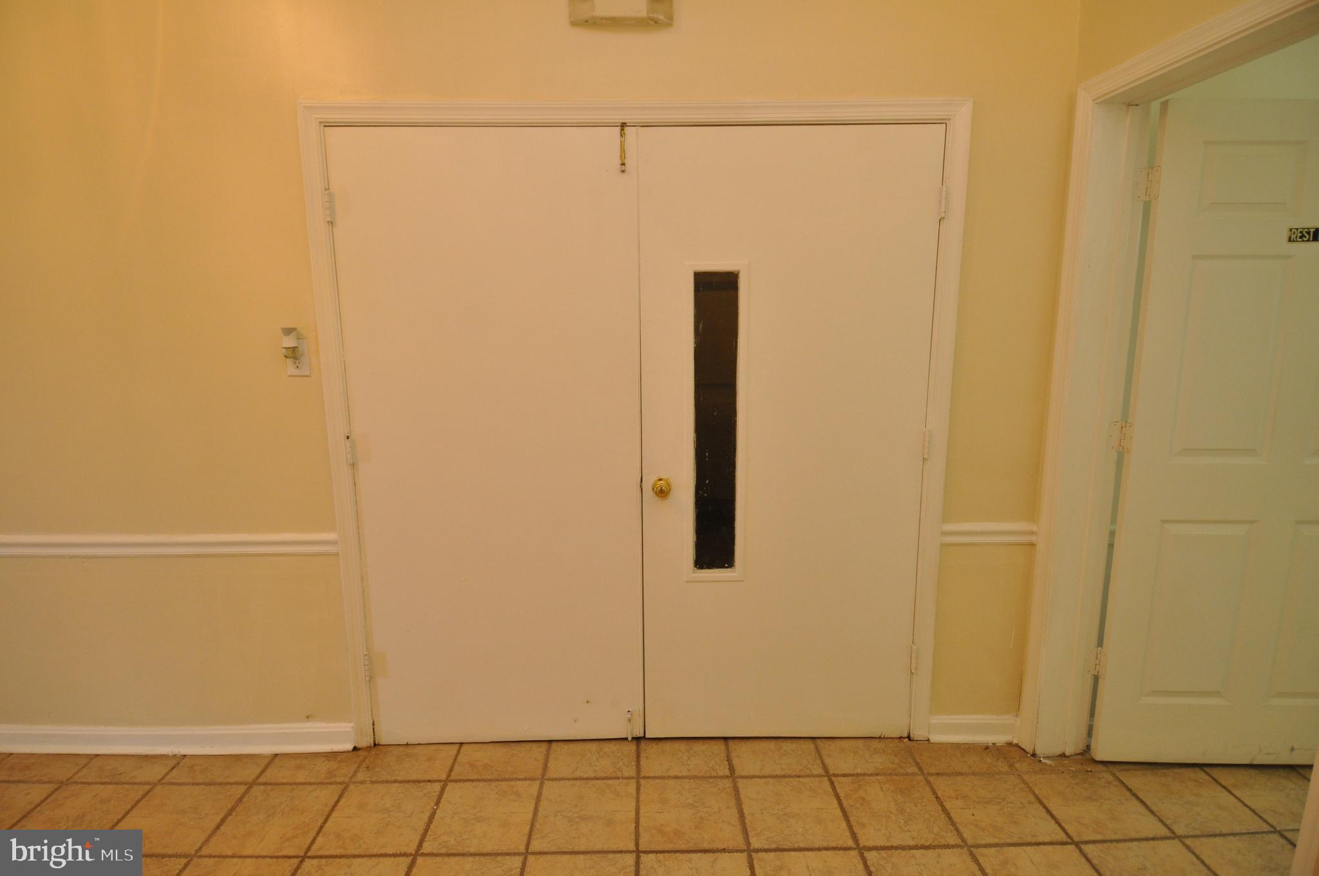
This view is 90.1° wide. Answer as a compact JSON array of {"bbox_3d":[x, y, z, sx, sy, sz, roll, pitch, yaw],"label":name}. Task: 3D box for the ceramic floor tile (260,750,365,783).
[{"bbox_3d":[-1.154,1.104,2.201,0.296,0.010,0.156,0,9,-1],"label":"ceramic floor tile"}]

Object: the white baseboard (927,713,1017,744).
[{"bbox_3d":[1.105,1.026,2.314,0.301,0.086,0.016,0,9,-1],"label":"white baseboard"}]

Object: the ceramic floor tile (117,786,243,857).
[{"bbox_3d":[-1.442,1.138,1.961,0.296,0.010,0.296,0,9,-1],"label":"ceramic floor tile"}]

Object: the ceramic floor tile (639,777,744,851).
[{"bbox_3d":[0.091,1.127,1.982,0.296,0.010,0.296,0,9,-1],"label":"ceramic floor tile"}]

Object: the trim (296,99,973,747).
[{"bbox_3d":[-0.057,0.028,2.153,2.019,2.108,0.025,0,9,-1],"label":"trim"}]

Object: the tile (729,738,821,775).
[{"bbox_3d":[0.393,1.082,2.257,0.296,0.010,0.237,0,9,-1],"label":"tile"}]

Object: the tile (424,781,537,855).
[{"bbox_3d":[-0.525,1.135,1.977,0.296,0.010,0.296,0,9,-1],"label":"tile"}]

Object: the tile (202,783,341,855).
[{"bbox_3d":[-1.142,1.139,1.969,0.296,0.010,0.296,0,9,-1],"label":"tile"}]

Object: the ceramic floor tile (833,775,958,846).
[{"bbox_3d":[0.706,1.123,1.992,0.296,0.010,0.296,0,9,-1],"label":"ceramic floor tile"}]

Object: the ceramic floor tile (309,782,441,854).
[{"bbox_3d":[-0.833,1.137,1.972,0.296,0.010,0.296,0,9,-1],"label":"ceramic floor tile"}]

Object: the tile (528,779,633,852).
[{"bbox_3d":[-0.216,1.130,1.978,0.296,0.010,0.296,0,9,-1],"label":"tile"}]

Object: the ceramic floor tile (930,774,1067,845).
[{"bbox_3d":[1.013,1.121,1.998,0.296,0.010,0.296,0,9,-1],"label":"ceramic floor tile"}]

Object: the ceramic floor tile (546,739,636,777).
[{"bbox_3d":[-0.224,1.093,2.243,0.296,0.010,0.208,0,9,-1],"label":"ceramic floor tile"}]

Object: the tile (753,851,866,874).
[{"bbox_3d":[0.405,1.175,1.681,0.296,0.010,0.296,0,9,-1],"label":"tile"}]

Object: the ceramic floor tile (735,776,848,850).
[{"bbox_3d":[0.399,1.129,1.987,0.296,0.010,0.296,0,9,-1],"label":"ceramic floor tile"}]

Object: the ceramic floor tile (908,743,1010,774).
[{"bbox_3d":[1.020,1.087,2.235,0.296,0.010,0.167,0,9,-1],"label":"ceramic floor tile"}]

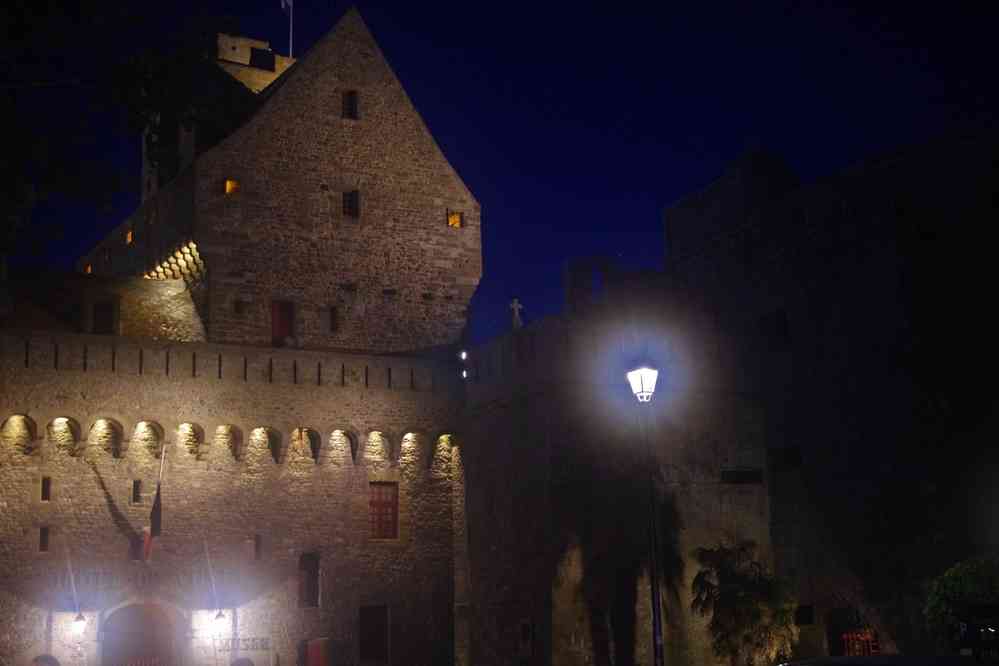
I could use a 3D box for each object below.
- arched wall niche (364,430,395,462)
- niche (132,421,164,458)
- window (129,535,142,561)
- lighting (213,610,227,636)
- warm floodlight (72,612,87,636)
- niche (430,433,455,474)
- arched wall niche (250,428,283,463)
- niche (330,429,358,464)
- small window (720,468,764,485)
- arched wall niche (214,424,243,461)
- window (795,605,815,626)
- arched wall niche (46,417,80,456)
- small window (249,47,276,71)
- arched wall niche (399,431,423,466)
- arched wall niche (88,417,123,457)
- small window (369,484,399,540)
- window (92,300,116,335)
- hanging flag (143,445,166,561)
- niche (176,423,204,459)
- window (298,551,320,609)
[{"bbox_3d":[-4.203,3.977,44.680,0.908,1.011,0.550,5,-15,-24],"label":"arched wall niche"},{"bbox_3d":[-11.401,3.464,41.461,0.886,1.124,0.550,5,-15,-24],"label":"niche"},{"bbox_3d":[-11.640,6.860,40.816,0.367,0.800,0.250,5,-15,-24],"label":"window"},{"bbox_3d":[-9.113,9.422,41.542,0.354,0.742,0.354,5,-16,-26],"label":"lighting"},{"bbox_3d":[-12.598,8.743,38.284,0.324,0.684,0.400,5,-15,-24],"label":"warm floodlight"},{"bbox_3d":[-2.130,4.502,47.657,0.810,1.343,0.500,5,-16,-26],"label":"niche"},{"bbox_3d":[-8.183,3.940,44.647,0.983,1.215,0.500,5,-16,-26],"label":"arched wall niche"},{"bbox_3d":[-5.583,4.091,45.964,0.889,1.202,0.500,5,-16,-26],"label":"niche"},{"bbox_3d":[7.250,4.283,38.080,1.239,0.347,0.400,-6,-14,14],"label":"small window"},{"bbox_3d":[-9.355,3.819,44.067,0.865,1.210,0.500,5,-16,-26],"label":"arched wall niche"},{"bbox_3d":[10.991,10.181,46.000,0.590,0.753,0.250,2,-14,-15],"label":"window"},{"bbox_3d":[-14.223,3.381,41.642,0.920,1.203,0.500,5,-16,-26],"label":"arched wall niche"},{"bbox_3d":[-12.143,-14.064,65.411,1.345,0.905,0.400,5,-16,-26],"label":"small window"},{"bbox_3d":[-3.150,4.088,45.141,0.682,1.174,0.550,5,-15,-24],"label":"arched wall niche"},{"bbox_3d":[-12.599,3.387,40.923,0.990,1.168,0.550,5,-15,-24],"label":"arched wall niche"},{"bbox_3d":[-4.048,6.194,44.529,1.000,1.903,0.250,5,-15,-24],"label":"small window"},{"bbox_3d":[-16.090,-0.630,52.000,0.854,1.301,0.250,5,-15,-24],"label":"window"},{"bbox_3d":[-11.321,5.574,41.878,0.353,3.619,1.500,5,-16,-26],"label":"hanging flag"},{"bbox_3d":[-10.171,3.542,42.014,0.776,1.079,0.550,5,-15,-24],"label":"niche"},{"bbox_3d":[-6.648,8.654,44.656,0.698,1.902,0.300,5,-16,-26],"label":"window"}]

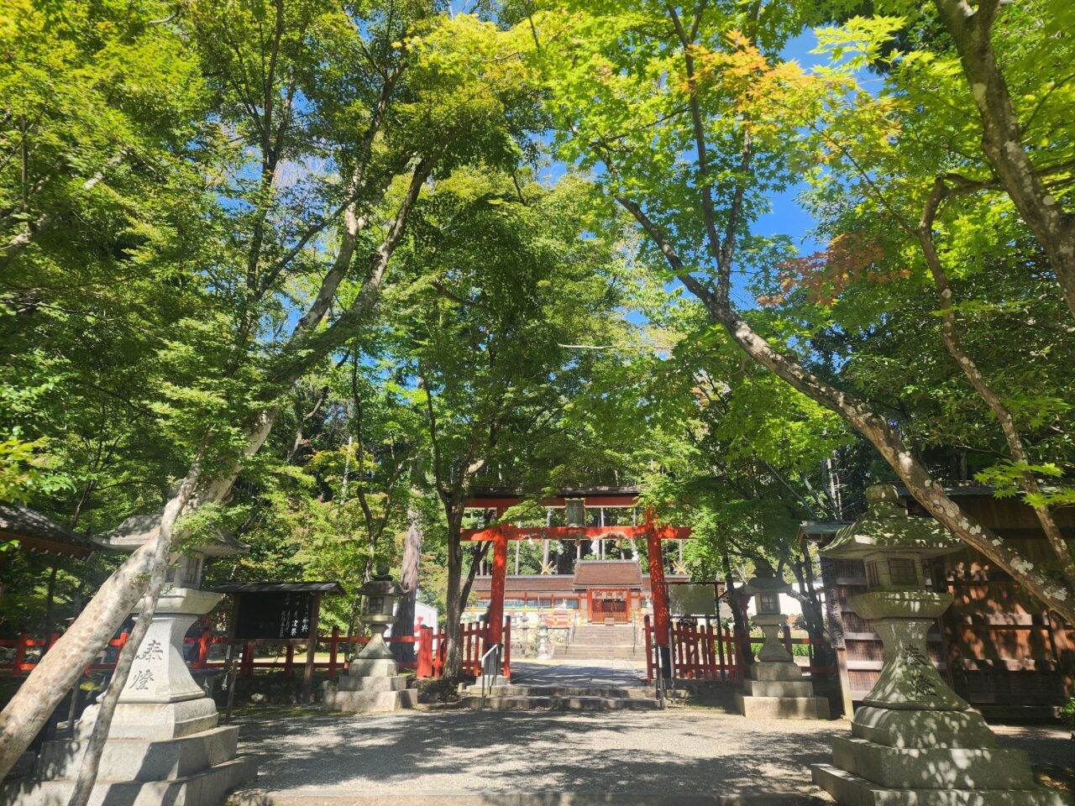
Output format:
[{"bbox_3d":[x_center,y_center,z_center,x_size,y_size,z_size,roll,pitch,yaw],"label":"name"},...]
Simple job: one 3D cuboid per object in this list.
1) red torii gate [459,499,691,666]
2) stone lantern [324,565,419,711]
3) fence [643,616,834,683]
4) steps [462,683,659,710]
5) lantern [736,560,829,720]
[{"bbox_3d":[0.949,4.219,16.721,5.800,4.460,0.700,-1,-19,5],"label":"red torii gate"},{"bbox_3d":[-3.304,4.742,14.651,1.400,2.790,1.420,-1,-19,5],"label":"stone lantern"},{"bbox_3d":[4.508,5.560,16.001,4.150,1.420,0.250,-1,-19,5],"label":"fence"},{"bbox_3d":[0.509,5.973,14.474,3.880,0.330,1.200,-1,-19,5],"label":"steps"},{"bbox_3d":[4.379,4.345,13.350,1.420,2.760,1.420,-1,-19,5],"label":"lantern"}]

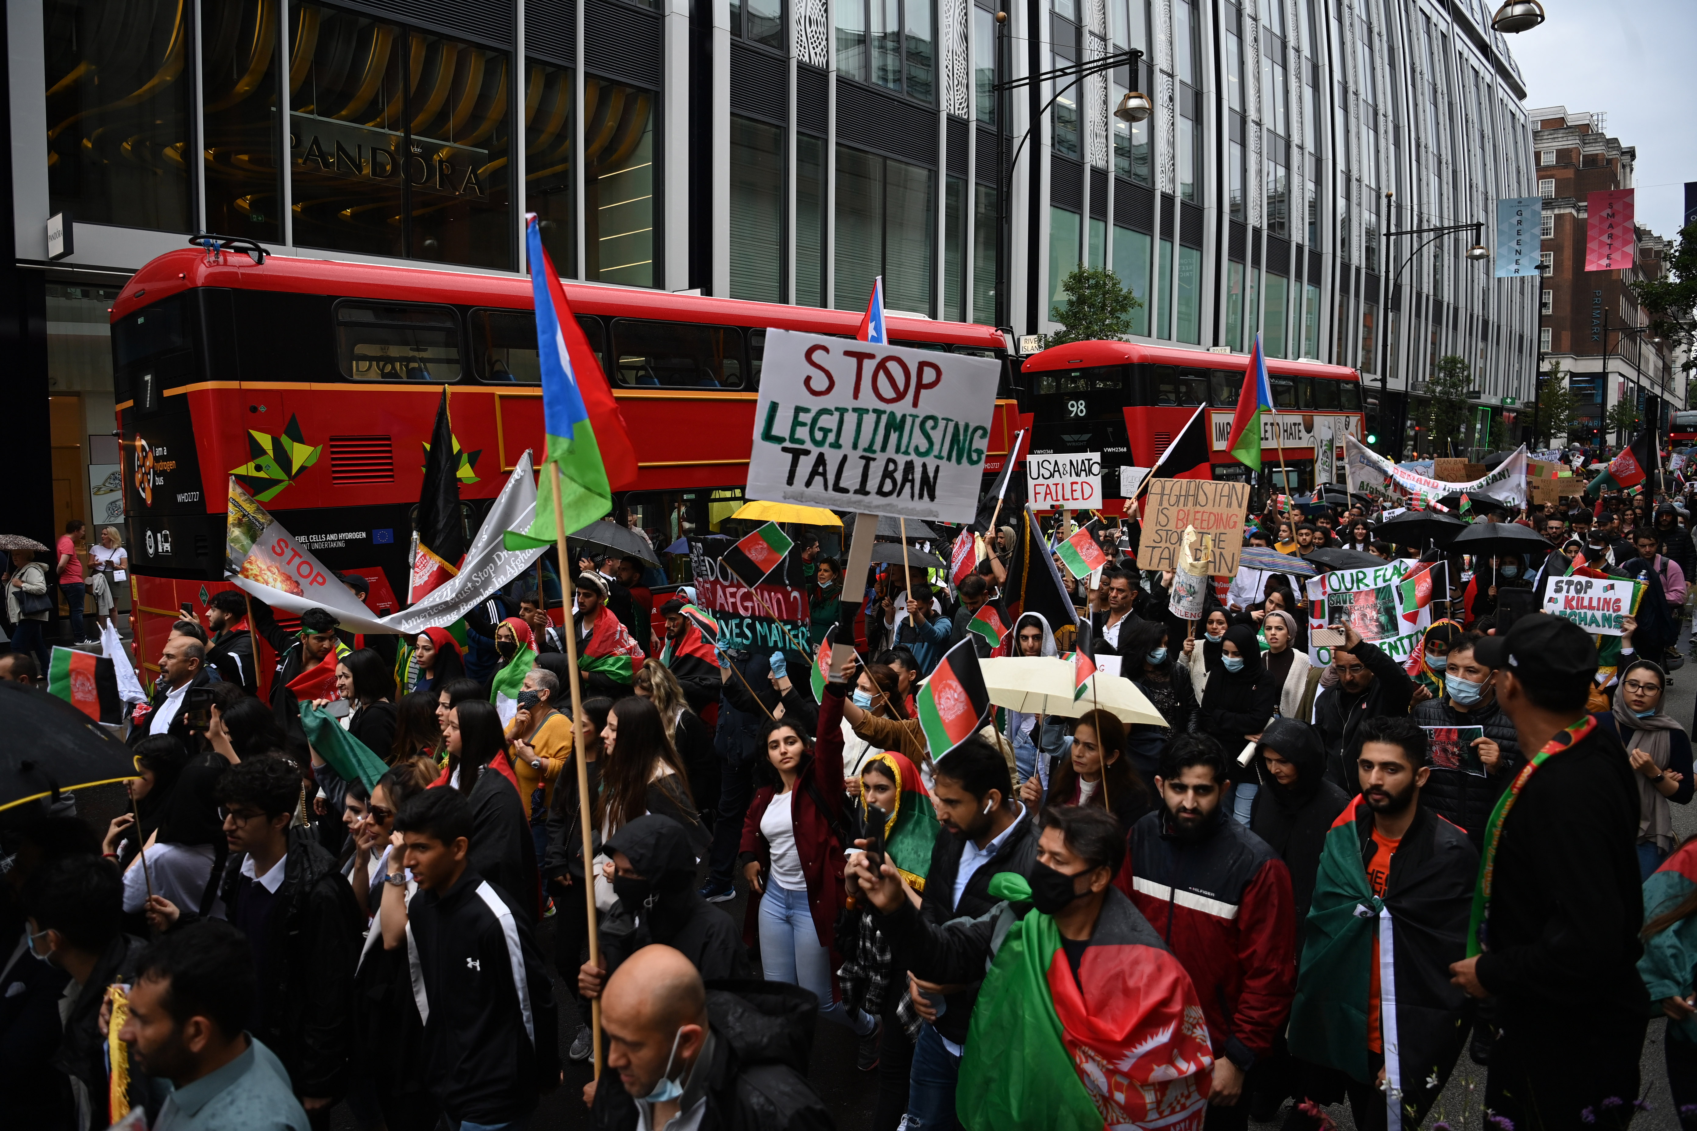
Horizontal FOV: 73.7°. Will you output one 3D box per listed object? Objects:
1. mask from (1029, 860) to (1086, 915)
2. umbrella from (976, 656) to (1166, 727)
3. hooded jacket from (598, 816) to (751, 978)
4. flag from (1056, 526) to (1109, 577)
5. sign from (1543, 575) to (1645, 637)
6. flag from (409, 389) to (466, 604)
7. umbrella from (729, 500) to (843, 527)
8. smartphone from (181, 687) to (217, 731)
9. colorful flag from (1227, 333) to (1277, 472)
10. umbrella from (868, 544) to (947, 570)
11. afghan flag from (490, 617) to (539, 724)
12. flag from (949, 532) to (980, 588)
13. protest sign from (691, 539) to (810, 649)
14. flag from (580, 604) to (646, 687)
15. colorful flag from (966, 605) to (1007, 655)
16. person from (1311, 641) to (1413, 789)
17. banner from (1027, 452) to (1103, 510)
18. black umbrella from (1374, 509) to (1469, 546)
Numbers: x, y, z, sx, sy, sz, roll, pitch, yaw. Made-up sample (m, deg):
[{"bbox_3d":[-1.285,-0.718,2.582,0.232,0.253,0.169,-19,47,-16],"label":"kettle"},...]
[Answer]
[{"bbox_3d":[0.437,0.675,2.370,0.105,0.120,0.140,-6,8,-32],"label":"mask"},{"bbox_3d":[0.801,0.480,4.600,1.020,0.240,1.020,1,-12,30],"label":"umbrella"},{"bbox_3d":[-0.436,1.022,2.850,0.380,0.800,0.480,-2,4,-33],"label":"hooded jacket"},{"bbox_3d":[1.382,-0.079,6.700,0.310,0.225,0.060,-36,3,9],"label":"flag"},{"bbox_3d":[4.051,0.224,6.200,0.420,0.300,0.025,7,2,31],"label":"sign"},{"bbox_3d":[-2.616,-0.414,7.200,0.330,1.400,0.220,-2,6,-23],"label":"flag"},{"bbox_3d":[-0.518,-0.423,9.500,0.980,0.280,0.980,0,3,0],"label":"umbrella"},{"bbox_3d":[-2.290,0.511,4.000,0.075,0.152,0.012,0,-1,-27],"label":"smartphone"},{"bbox_3d":[3.984,-1.615,11.200,0.500,1.330,0.280,0,5,20],"label":"colorful flag"},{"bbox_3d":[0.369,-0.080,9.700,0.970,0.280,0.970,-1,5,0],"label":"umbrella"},{"bbox_3d":[-1.893,0.597,6.450,0.330,0.600,0.290,3,4,37],"label":"afghan flag"},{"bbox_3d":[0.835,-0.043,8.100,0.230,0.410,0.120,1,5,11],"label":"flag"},{"bbox_3d":[-0.552,0.198,6.500,0.720,0.720,0.030,4,19,30],"label":"protest sign"},{"bbox_3d":[-1.539,0.529,7.400,0.460,0.560,0.360,3,4,37],"label":"flag"},{"bbox_3d":[0.754,0.322,6.100,0.260,0.230,0.080,-25,0,5],"label":"colorful flag"},{"bbox_3d":[2.299,0.722,5.050,0.520,0.800,0.400,3,4,38],"label":"person"},{"bbox_3d":[1.681,-0.650,8.800,0.570,0.430,0.030,-2,3,16],"label":"banner"},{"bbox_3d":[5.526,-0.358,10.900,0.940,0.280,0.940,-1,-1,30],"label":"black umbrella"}]

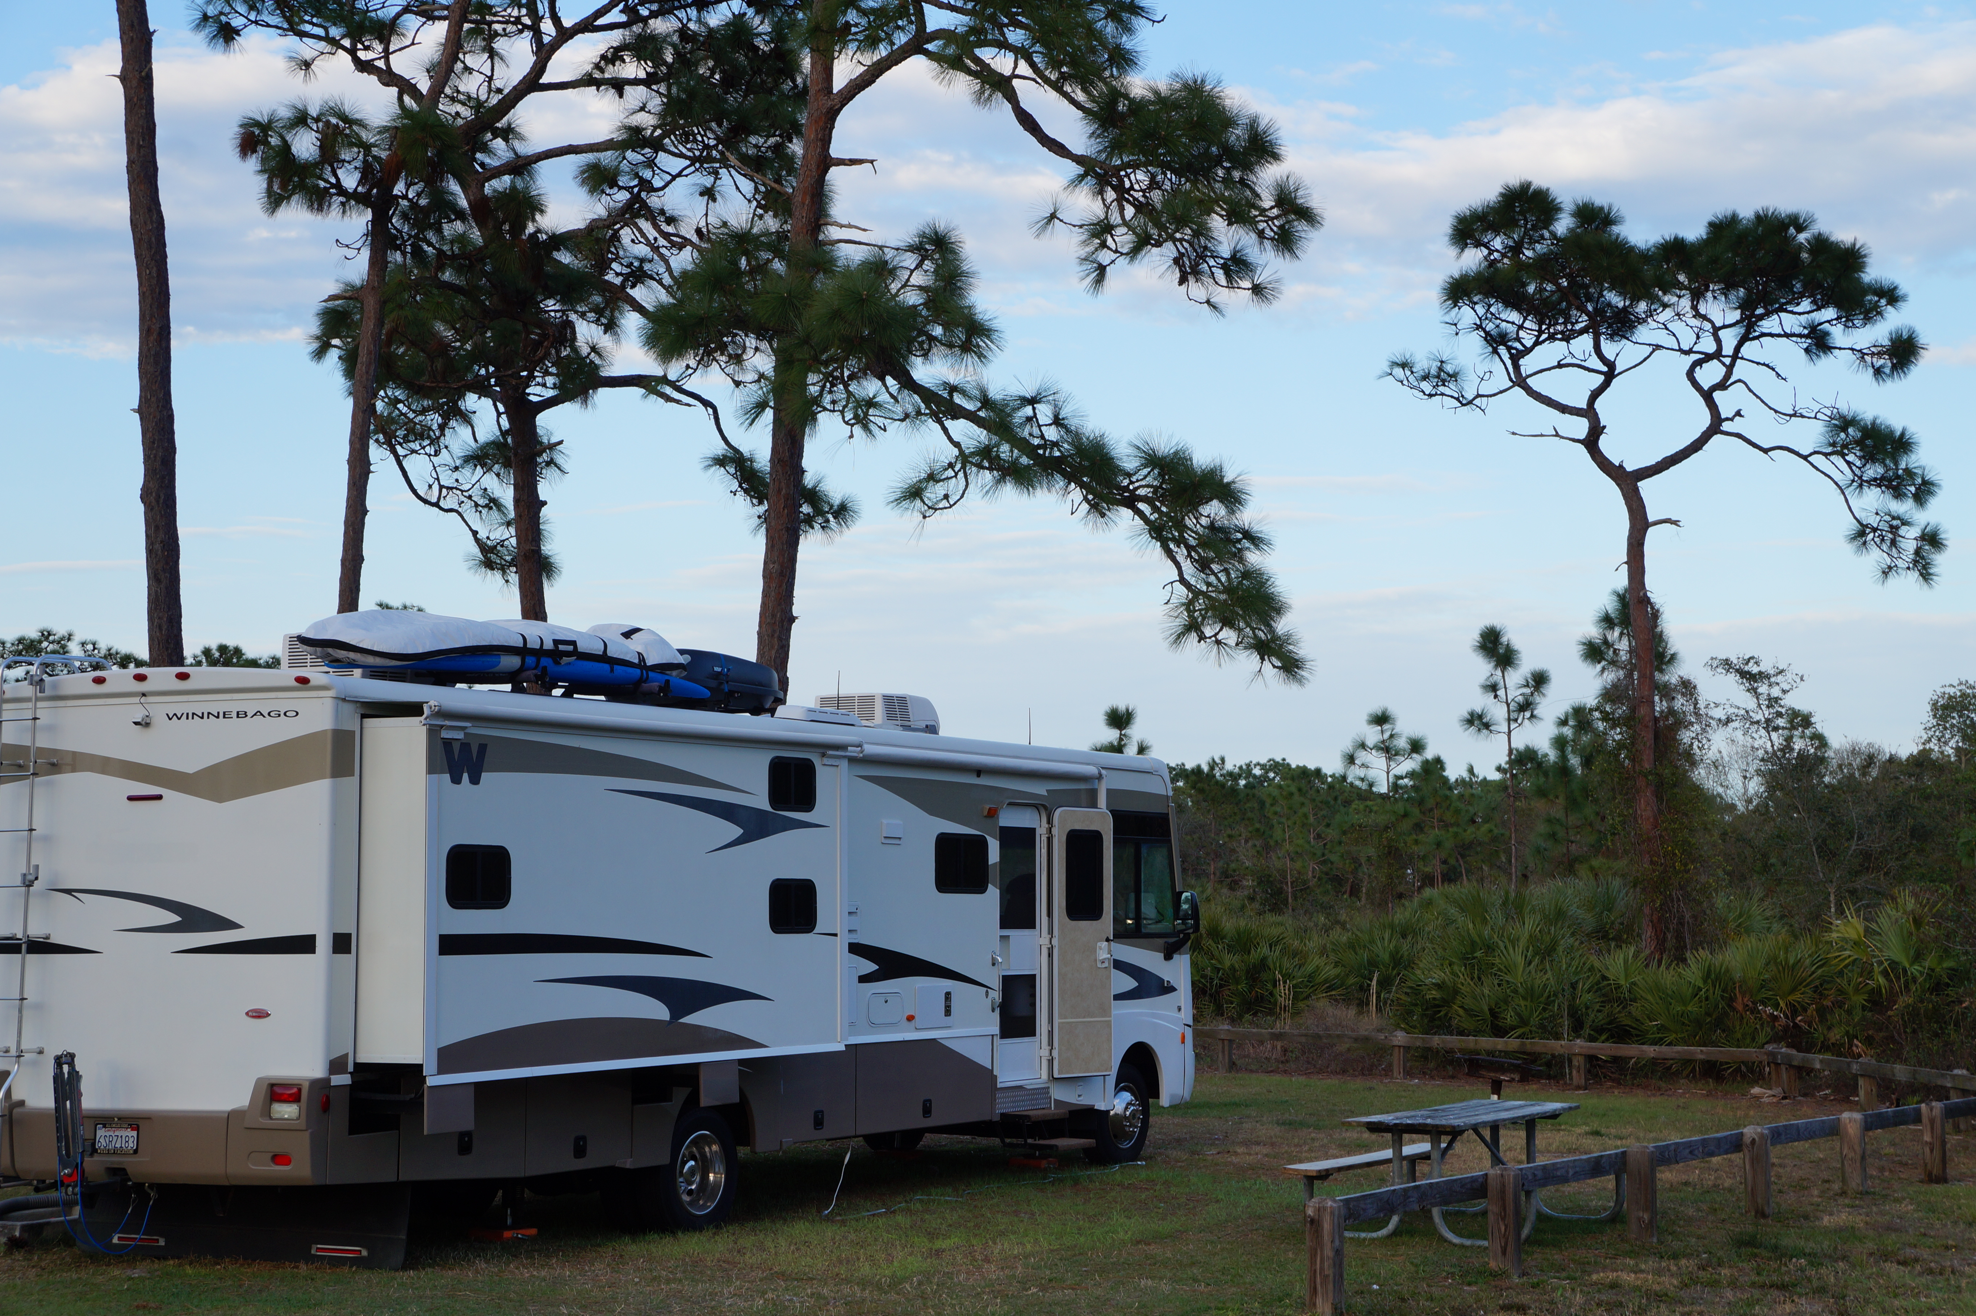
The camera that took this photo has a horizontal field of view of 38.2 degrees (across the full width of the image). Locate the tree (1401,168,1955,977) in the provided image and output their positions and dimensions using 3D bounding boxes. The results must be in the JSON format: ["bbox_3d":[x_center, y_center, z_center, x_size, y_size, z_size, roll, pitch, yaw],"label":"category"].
[{"bbox_3d":[9.540,-0.620,40.200,7.750,12.400,6.500,0,-5,0],"label":"tree"}]

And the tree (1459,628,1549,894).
[{"bbox_3d":[8.470,2.710,46.950,1.500,6.600,1.400,0,-5,0],"label":"tree"}]

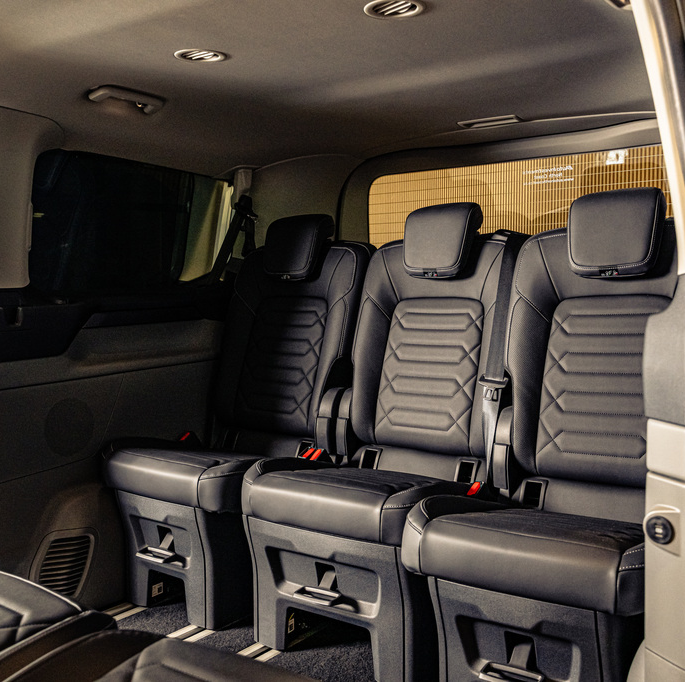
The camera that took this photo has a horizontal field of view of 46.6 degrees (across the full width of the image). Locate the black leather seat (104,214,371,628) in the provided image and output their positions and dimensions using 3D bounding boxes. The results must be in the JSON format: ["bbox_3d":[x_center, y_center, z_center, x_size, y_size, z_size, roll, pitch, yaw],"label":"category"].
[{"bbox_3d":[-0.295,0.157,2.271,0.492,1.064,0.718,2,4,35],"label":"black leather seat"}]

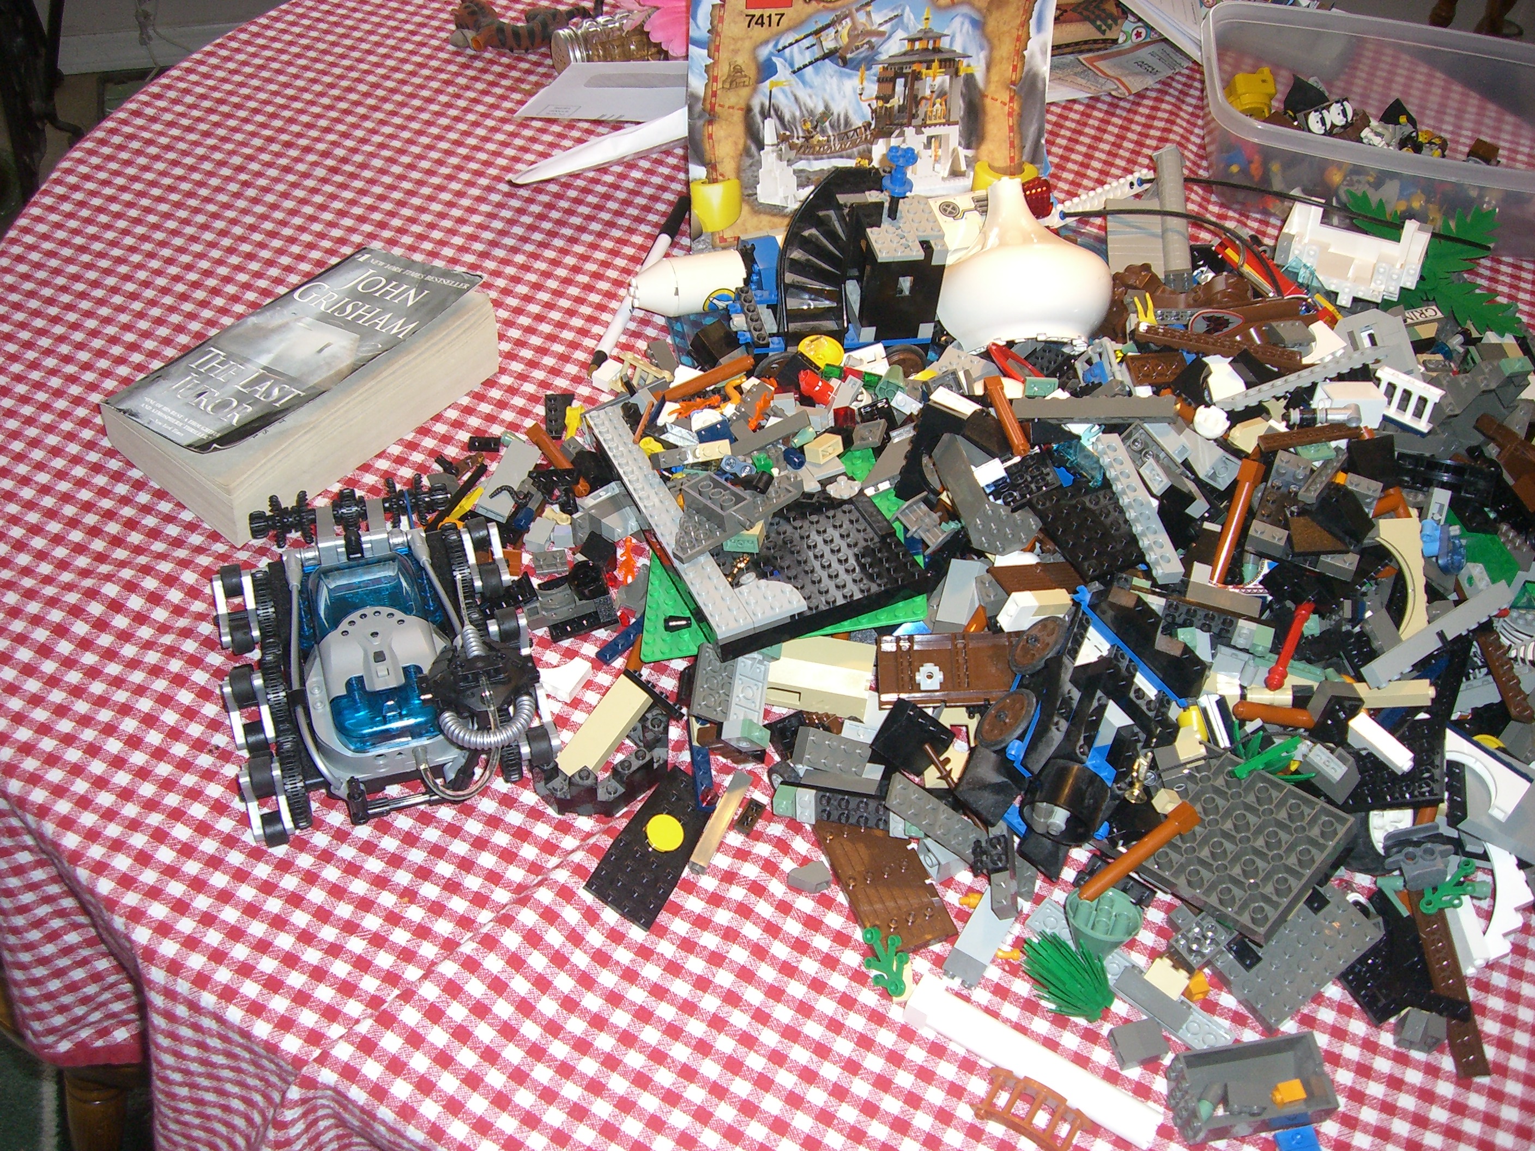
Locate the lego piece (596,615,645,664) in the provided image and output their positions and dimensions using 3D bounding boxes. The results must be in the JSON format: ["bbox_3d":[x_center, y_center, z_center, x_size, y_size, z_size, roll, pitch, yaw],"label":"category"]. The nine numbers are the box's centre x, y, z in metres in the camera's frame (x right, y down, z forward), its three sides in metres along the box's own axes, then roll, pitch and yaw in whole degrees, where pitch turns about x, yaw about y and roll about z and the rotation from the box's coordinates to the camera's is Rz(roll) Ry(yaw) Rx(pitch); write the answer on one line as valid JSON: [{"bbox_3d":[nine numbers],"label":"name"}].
[{"bbox_3d":[-0.065,0.031,0.786,0.008,0.004,0.034,33,55,25],"label":"lego piece"}]

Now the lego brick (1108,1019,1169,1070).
[{"bbox_3d":[0.146,0.185,0.663,0.018,0.006,0.016,-13,49,-15],"label":"lego brick"}]

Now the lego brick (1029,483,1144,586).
[{"bbox_3d":[0.144,-0.020,0.742,0.045,0.005,0.048,-18,58,-24],"label":"lego brick"}]

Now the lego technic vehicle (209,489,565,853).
[{"bbox_3d":[-0.167,0.034,0.730,0.127,0.052,0.149,-14,50,-15],"label":"lego technic vehicle"}]

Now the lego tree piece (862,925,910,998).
[{"bbox_3d":[0.047,0.154,0.673,0.018,0.007,0.030,-12,65,-14],"label":"lego tree piece"}]

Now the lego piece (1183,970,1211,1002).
[{"bbox_3d":[0.169,0.161,0.662,0.008,0.009,0.010,32,54,25],"label":"lego piece"}]

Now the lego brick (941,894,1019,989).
[{"bbox_3d":[0.085,0.145,0.665,0.016,0.011,0.043,25,51,19],"label":"lego brick"}]

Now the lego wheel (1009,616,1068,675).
[{"bbox_3d":[0.122,0.032,0.760,0.008,0.031,0.031,39,43,-24],"label":"lego wheel"}]

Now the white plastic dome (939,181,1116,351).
[{"bbox_3d":[0.128,-0.158,0.860,0.090,0.090,0.085,-8,91,1],"label":"white plastic dome"}]

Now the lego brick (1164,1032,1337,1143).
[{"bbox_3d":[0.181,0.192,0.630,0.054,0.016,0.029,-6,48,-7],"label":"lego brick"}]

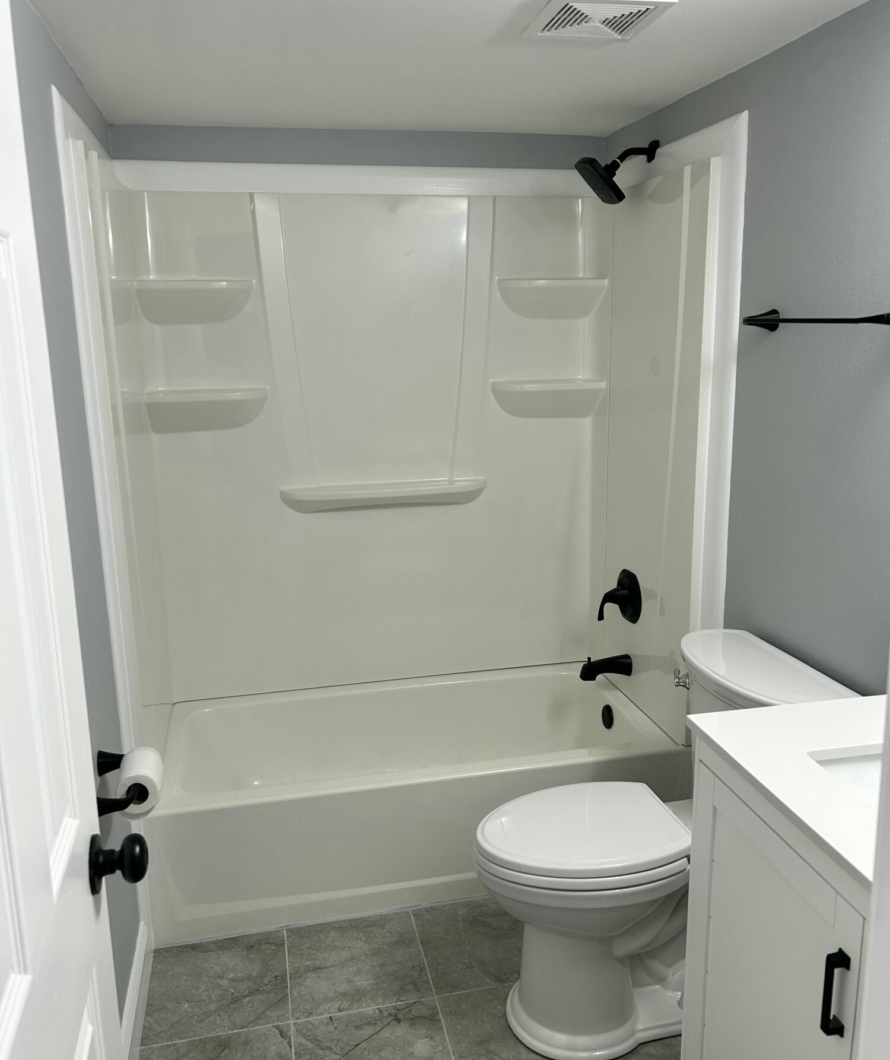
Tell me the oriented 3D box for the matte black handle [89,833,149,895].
[{"bbox_3d":[-0.371,0.380,1.026,0.062,0.067,0.067,-4,14,-12],"label":"matte black handle"}]

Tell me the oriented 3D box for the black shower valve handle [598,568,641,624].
[{"bbox_3d":[0.530,0.212,2.780,0.103,0.151,0.153,-4,13,-12],"label":"black shower valve handle"}]

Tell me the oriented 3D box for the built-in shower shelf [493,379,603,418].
[{"bbox_3d":[0.332,-0.413,2.836,0.355,0.130,0.105,-4,14,-12],"label":"built-in shower shelf"}]

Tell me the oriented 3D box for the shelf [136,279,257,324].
[{"bbox_3d":[-0.708,-0.651,2.541,0.340,0.125,0.105,-4,14,-12],"label":"shelf"}]

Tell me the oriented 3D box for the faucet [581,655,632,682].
[{"bbox_3d":[0.498,0.425,2.794,0.162,0.092,0.063,-4,14,-12],"label":"faucet"}]

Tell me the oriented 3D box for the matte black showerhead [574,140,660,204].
[{"bbox_3d":[0.473,-0.983,2.446,0.216,0.160,0.135,-4,14,-12],"label":"matte black showerhead"}]

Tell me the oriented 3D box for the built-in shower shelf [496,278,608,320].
[{"bbox_3d":[0.340,-0.731,2.808,0.345,0.128,0.103,-4,13,-12],"label":"built-in shower shelf"}]

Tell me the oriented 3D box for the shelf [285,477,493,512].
[{"bbox_3d":[-0.179,-0.102,2.829,0.670,0.080,0.108,-4,13,-12],"label":"shelf"}]

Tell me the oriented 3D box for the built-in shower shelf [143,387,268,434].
[{"bbox_3d":[-0.706,-0.356,2.657,0.361,0.130,0.103,-4,13,-12],"label":"built-in shower shelf"}]

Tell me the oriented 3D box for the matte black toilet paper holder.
[{"bbox_3d":[-0.619,0.478,1.693,0.098,0.058,0.195,-4,14,-12],"label":"matte black toilet paper holder"}]

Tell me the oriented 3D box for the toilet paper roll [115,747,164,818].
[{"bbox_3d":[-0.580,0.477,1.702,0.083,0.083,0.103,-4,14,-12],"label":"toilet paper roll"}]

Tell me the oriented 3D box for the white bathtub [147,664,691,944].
[{"bbox_3d":[-0.104,0.764,2.732,1.497,0.373,0.721,-4,13,-12],"label":"white bathtub"}]

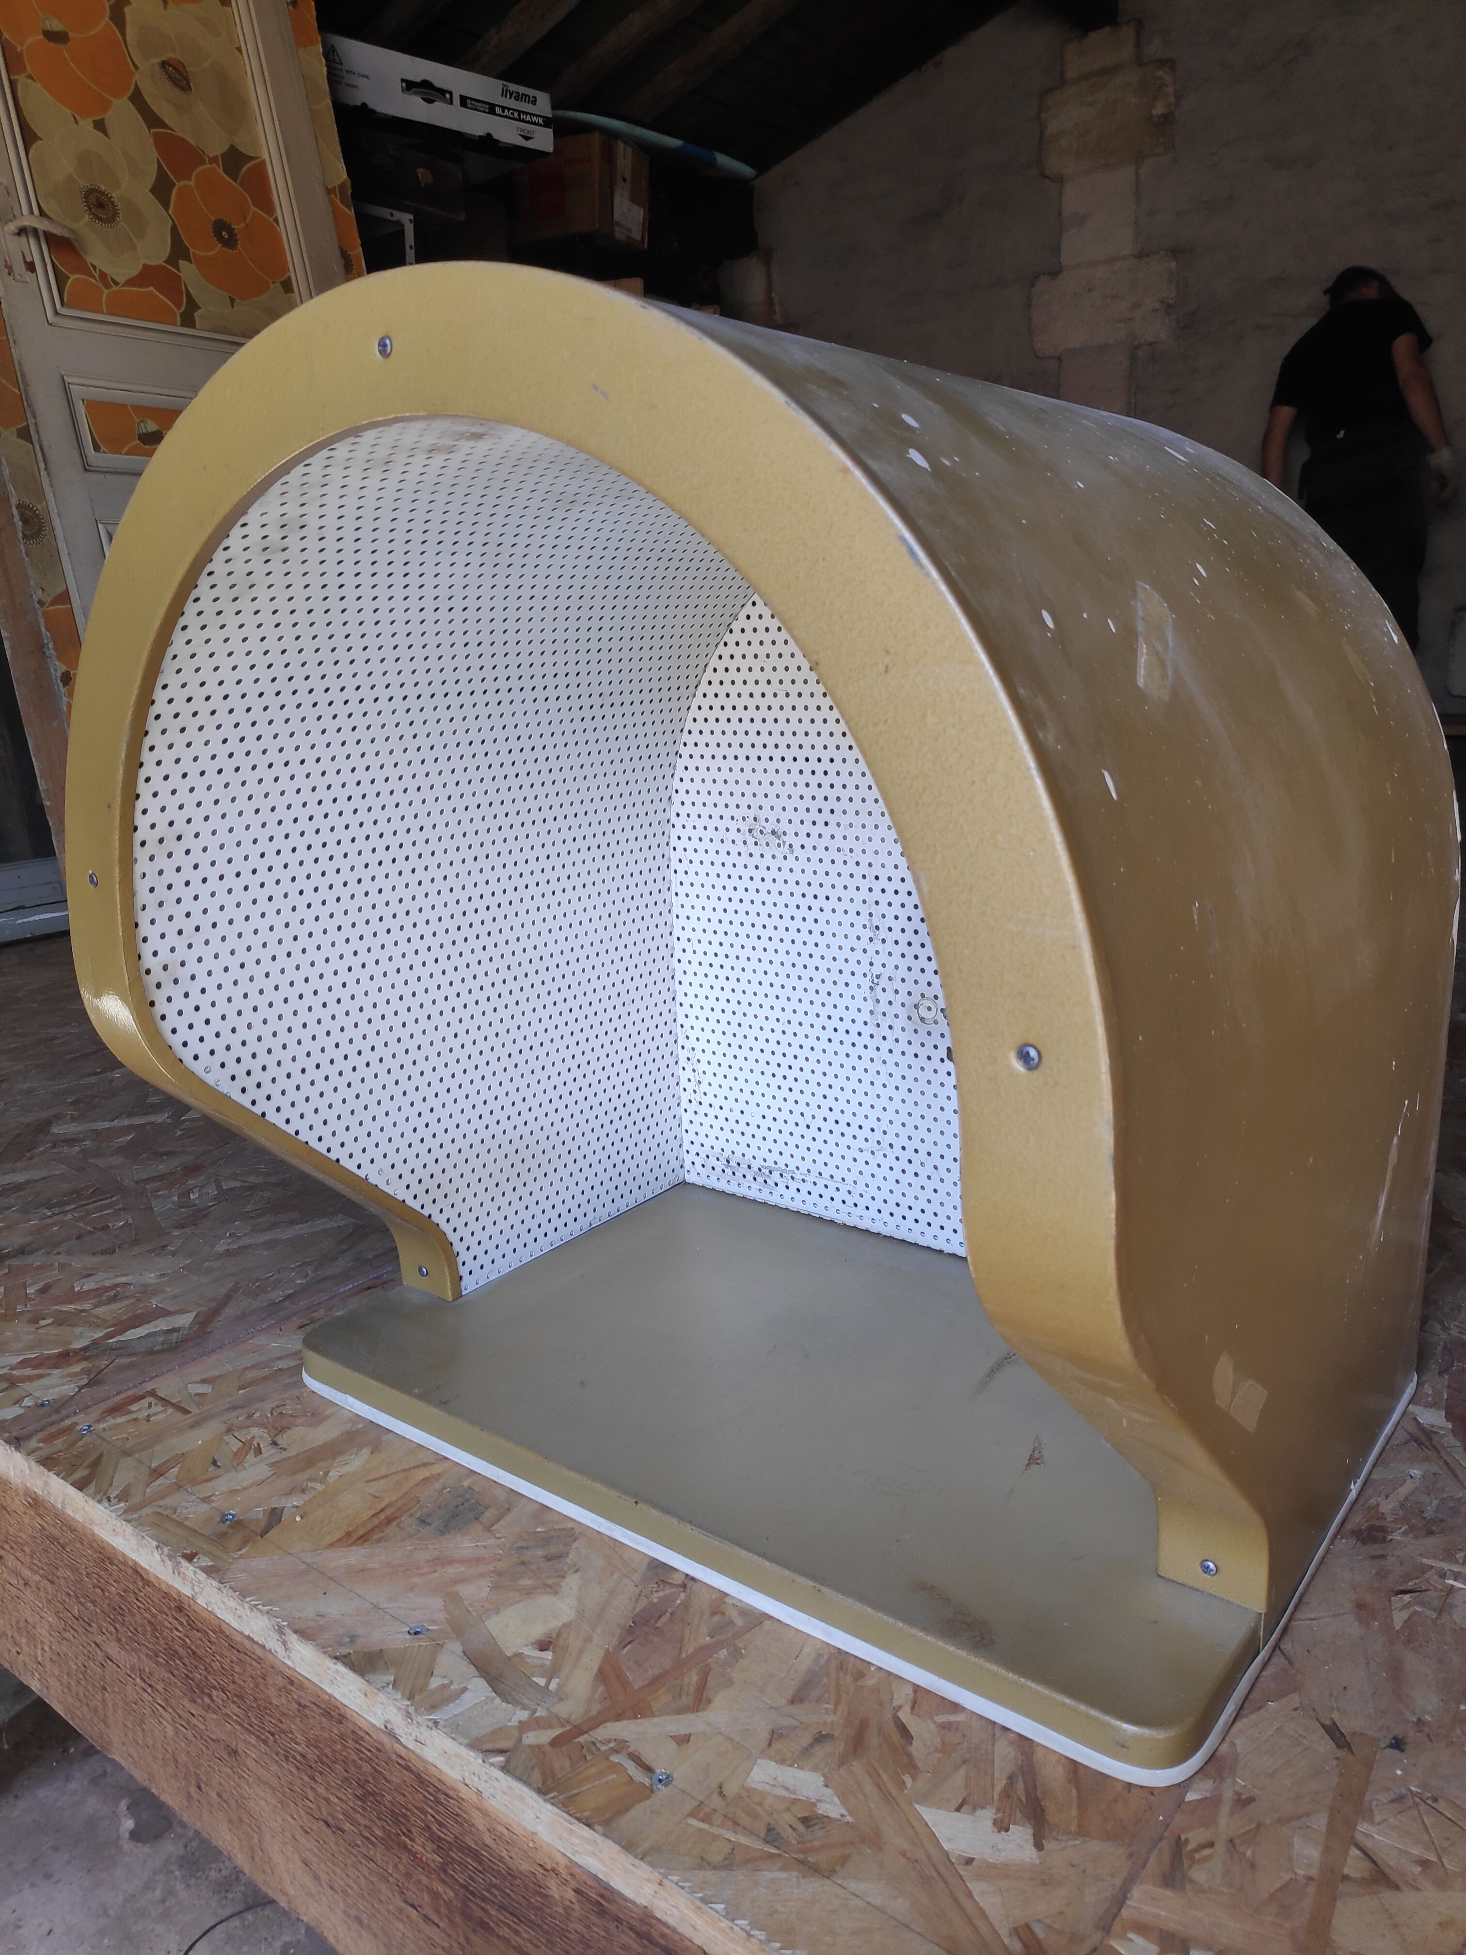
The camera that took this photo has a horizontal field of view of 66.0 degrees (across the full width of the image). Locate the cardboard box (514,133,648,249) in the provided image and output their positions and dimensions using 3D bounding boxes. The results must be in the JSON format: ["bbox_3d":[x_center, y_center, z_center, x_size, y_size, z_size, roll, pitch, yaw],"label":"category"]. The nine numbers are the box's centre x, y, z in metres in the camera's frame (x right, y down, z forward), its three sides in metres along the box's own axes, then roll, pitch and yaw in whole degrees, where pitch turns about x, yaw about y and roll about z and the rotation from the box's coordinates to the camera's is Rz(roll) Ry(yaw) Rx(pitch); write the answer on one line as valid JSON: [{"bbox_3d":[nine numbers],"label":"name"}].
[{"bbox_3d":[-0.467,-2.438,3.578,0.368,0.244,0.220,11,20,38],"label":"cardboard box"}]

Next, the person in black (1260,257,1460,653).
[{"bbox_3d":[2.223,-1.630,4.074,0.630,1.660,0.380,5,17,21],"label":"person in black"}]

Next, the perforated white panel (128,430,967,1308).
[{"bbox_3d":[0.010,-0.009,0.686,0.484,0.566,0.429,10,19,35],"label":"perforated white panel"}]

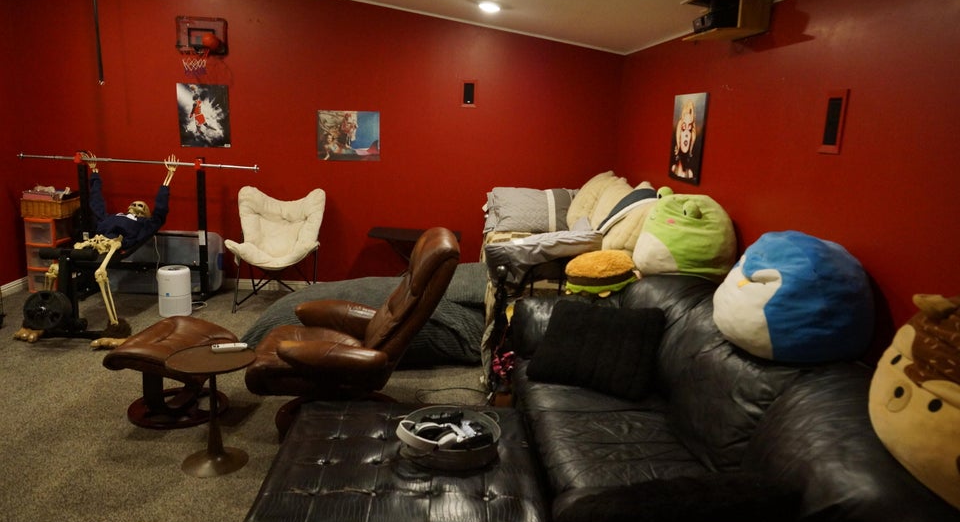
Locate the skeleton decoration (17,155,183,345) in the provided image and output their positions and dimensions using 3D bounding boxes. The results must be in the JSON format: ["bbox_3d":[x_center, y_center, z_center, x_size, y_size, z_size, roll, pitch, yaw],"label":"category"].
[{"bbox_3d":[-2.675,-0.153,4.563,0.765,1.178,1.270,2,12,-5],"label":"skeleton decoration"}]

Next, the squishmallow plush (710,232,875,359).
[{"bbox_3d":[1.131,0.124,2.340,0.490,0.482,0.535,-1,13,-16],"label":"squishmallow plush"}]

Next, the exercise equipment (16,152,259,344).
[{"bbox_3d":[-2.624,-0.153,4.590,1.790,1.172,1.255,2,12,-5],"label":"exercise equipment"}]

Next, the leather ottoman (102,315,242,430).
[{"bbox_3d":[-1.514,0.553,3.295,0.535,0.444,0.574,3,12,1],"label":"leather ottoman"}]

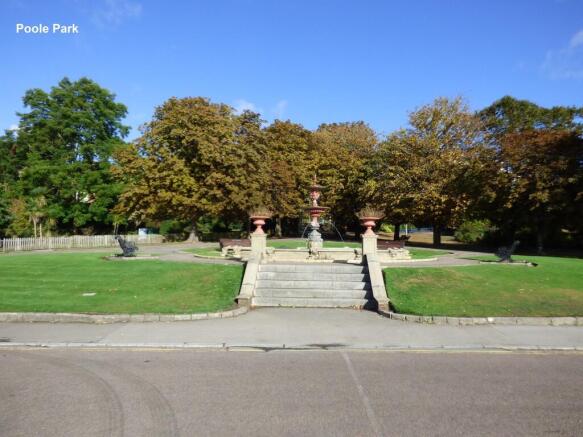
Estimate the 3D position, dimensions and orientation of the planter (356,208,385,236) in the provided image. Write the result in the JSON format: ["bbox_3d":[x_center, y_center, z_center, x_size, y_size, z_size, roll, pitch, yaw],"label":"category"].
[{"bbox_3d":[2.289,0.116,12.200,0.790,0.810,0.790,1,-1,0],"label":"planter"}]

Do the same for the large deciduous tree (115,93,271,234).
[{"bbox_3d":[-8.277,-4.056,34.500,12.700,11.800,11.500,1,-1,0],"label":"large deciduous tree"}]

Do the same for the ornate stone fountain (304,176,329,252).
[{"bbox_3d":[0.956,-0.134,16.100,0.940,2.930,0.940,1,-1,0],"label":"ornate stone fountain"}]

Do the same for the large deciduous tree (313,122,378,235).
[{"bbox_3d":[5.515,-3.983,43.000,7.400,11.700,7.200,1,-1,0],"label":"large deciduous tree"}]

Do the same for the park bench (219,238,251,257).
[{"bbox_3d":[-2.219,1.171,17.300,1.550,0.760,0.620,1,-2,-10],"label":"park bench"}]

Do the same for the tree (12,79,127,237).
[{"bbox_3d":[-20.998,-5.701,40.000,10.800,15.500,10.300,1,-1,0],"label":"tree"}]

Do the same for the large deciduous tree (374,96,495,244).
[{"bbox_3d":[10.808,-3.628,32.500,9.400,11.500,9.000,1,-1,0],"label":"large deciduous tree"}]

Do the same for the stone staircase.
[{"bbox_3d":[0.592,1.655,10.609,2.920,0.830,1.820,0,-1,3],"label":"stone staircase"}]

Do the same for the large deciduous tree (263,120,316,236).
[{"bbox_3d":[-0.499,-3.891,42.000,7.200,11.700,7.200,1,-1,0],"label":"large deciduous tree"}]

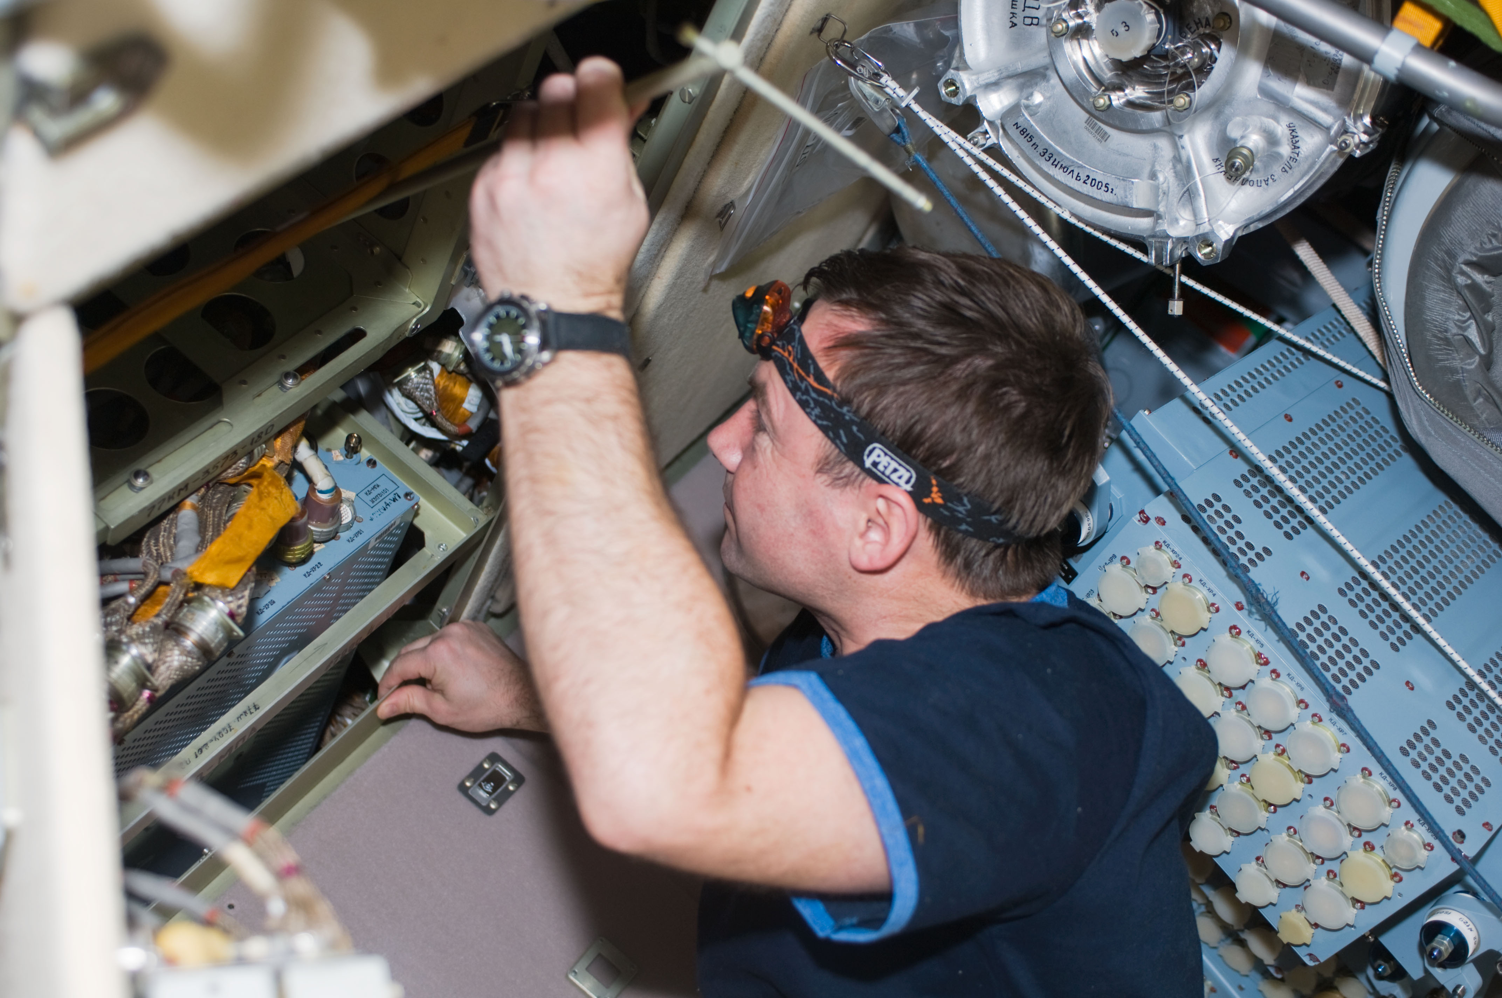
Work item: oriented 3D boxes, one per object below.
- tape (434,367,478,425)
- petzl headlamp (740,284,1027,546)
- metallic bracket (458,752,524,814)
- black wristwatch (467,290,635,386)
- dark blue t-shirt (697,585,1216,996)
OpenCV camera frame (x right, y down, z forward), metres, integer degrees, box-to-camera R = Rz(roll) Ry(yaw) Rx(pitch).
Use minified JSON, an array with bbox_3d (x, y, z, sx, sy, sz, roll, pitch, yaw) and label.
[{"bbox_3d":[-0.287,-0.100,1.700,0.038,0.055,0.045,32,6,-12],"label":"tape"},{"bbox_3d":[0.090,-0.042,1.060,0.240,0.055,0.165,37,16,-4],"label":"petzl headlamp"},{"bbox_3d":[-0.227,0.249,1.530,0.038,0.043,0.009,45,0,20],"label":"metallic bracket"},{"bbox_3d":[-0.100,-0.077,0.890,0.070,0.046,0.068,7,1,41],"label":"black wristwatch"},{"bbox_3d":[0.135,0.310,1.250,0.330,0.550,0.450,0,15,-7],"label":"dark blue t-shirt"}]

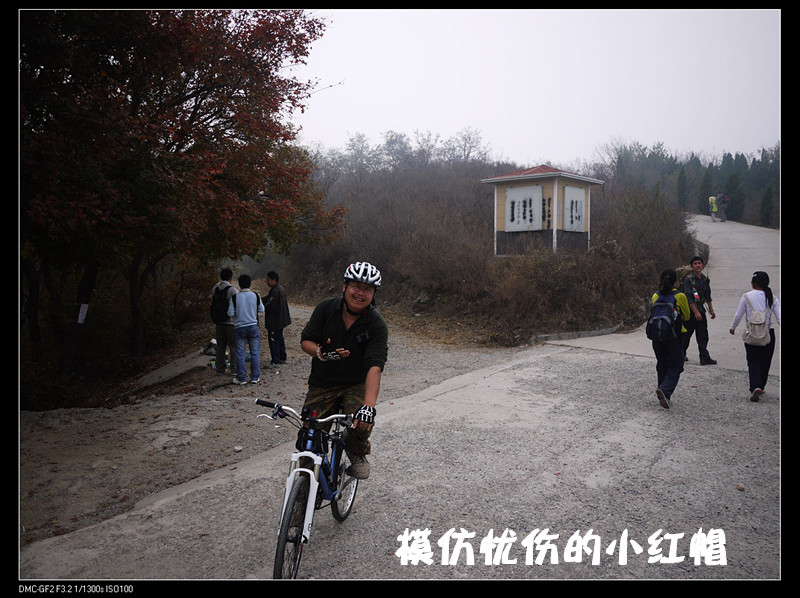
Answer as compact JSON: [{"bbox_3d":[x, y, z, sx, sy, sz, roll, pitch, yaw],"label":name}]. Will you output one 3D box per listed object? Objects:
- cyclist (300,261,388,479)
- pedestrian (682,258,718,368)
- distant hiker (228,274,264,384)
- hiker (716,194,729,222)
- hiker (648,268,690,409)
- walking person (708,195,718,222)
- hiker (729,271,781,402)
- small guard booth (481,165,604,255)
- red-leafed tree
[{"bbox_3d":[-0.360,0.540,4.095,0.600,1.580,0.750,1,4,9],"label":"cyclist"},{"bbox_3d":[4.773,0.183,10.300,0.570,1.730,0.600,-1,4,-20],"label":"pedestrian"},{"bbox_3d":[-2.351,0.467,9.900,0.550,1.690,0.420,0,4,-7],"label":"distant hiker"},{"bbox_3d":[19.211,-5.421,38.500,0.600,1.720,0.700,-3,5,-38],"label":"hiker"},{"bbox_3d":[3.232,0.474,7.750,0.520,1.680,0.650,2,5,33],"label":"hiker"},{"bbox_3d":[18.675,-5.361,38.500,0.550,1.630,0.600,-3,5,-35],"label":"walking person"},{"bbox_3d":[4.373,0.461,7.950,0.550,1.640,0.550,2,4,22],"label":"hiker"},{"bbox_3d":[4.400,-2.752,19.861,2.660,2.850,2.700,3,5,42],"label":"small guard booth"},{"bbox_3d":[-5.500,-2.911,12.134,9.000,8.400,8.500,0,4,0],"label":"red-leafed tree"}]

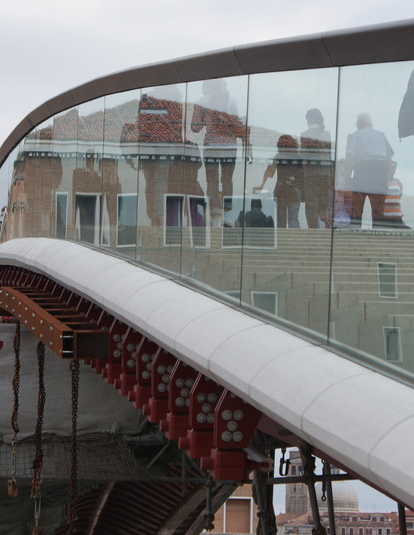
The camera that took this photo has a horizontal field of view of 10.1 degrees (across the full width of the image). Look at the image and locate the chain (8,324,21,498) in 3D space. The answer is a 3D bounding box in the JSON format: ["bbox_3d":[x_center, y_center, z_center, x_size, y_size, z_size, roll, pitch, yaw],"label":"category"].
[{"bbox_3d":[-1.475,1.081,17.900,0.078,1.350,0.070,1,-8,-5],"label":"chain"}]

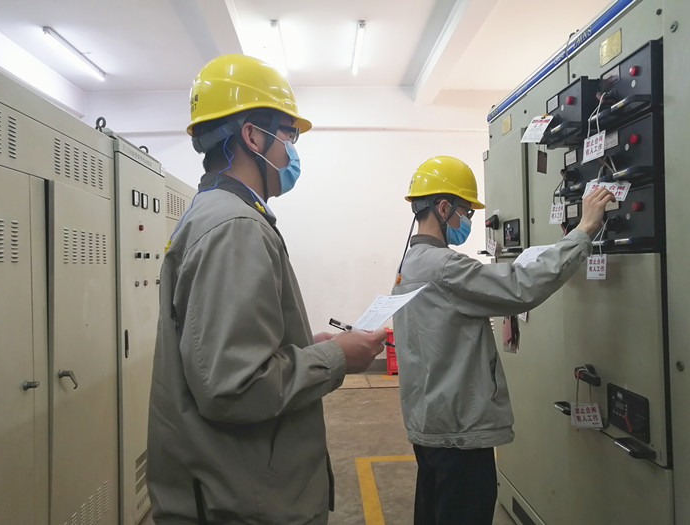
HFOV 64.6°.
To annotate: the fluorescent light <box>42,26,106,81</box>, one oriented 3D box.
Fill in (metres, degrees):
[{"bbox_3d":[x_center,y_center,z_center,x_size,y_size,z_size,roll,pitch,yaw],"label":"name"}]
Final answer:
[{"bbox_3d":[-2.598,-2.011,5.325,0.060,0.075,1.220,-1,0,-2],"label":"fluorescent light"}]

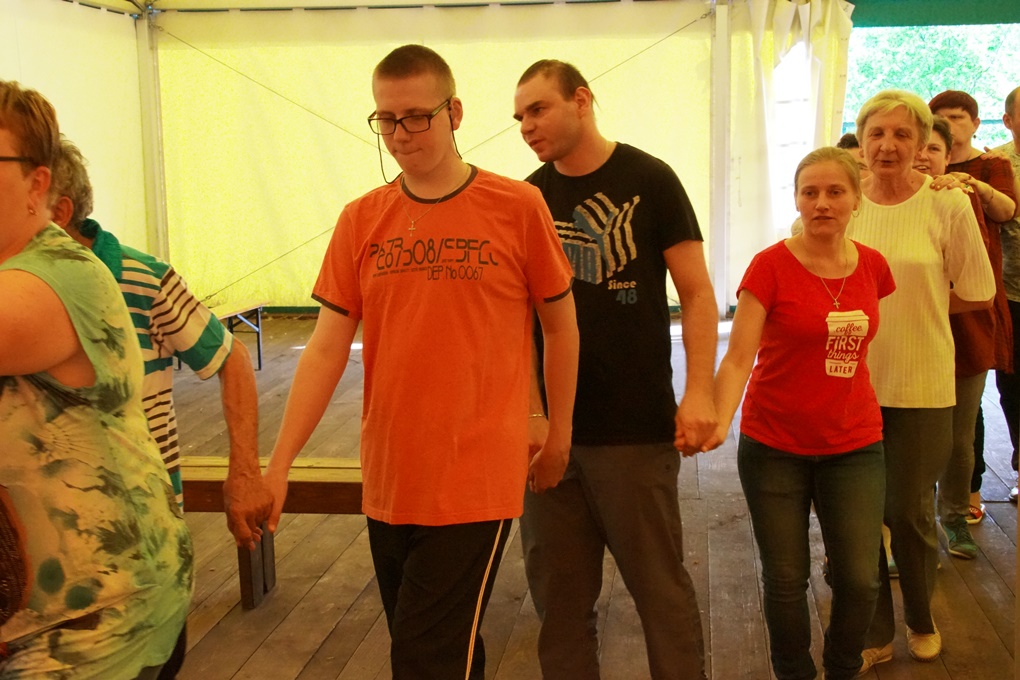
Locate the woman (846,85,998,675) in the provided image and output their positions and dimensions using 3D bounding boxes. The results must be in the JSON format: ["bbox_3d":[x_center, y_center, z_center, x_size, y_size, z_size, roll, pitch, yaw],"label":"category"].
[{"bbox_3d":[1.101,0.115,3.685,0.540,1.645,0.470,2,8,22],"label":"woman"}]

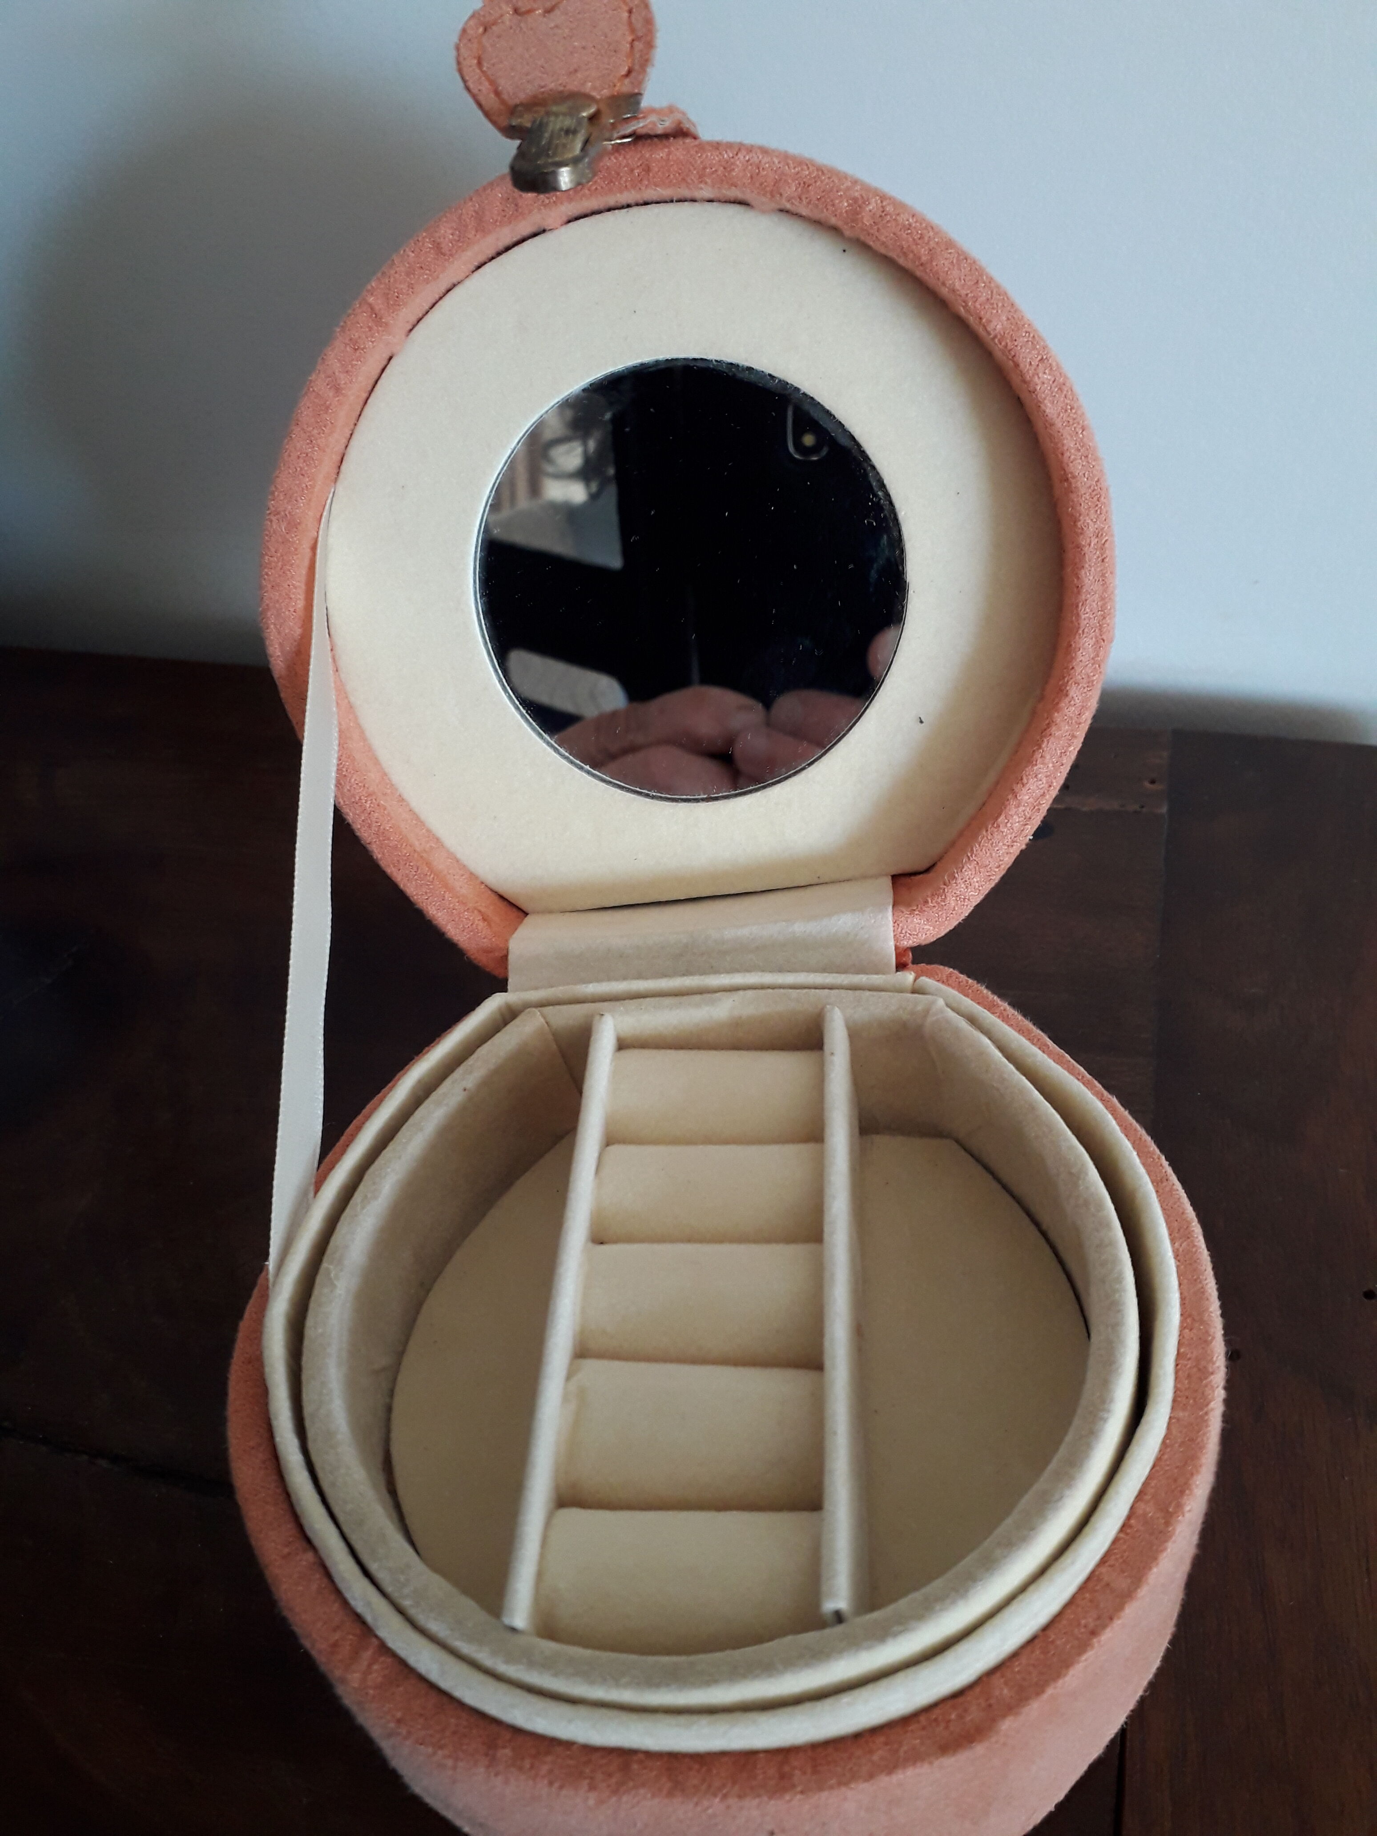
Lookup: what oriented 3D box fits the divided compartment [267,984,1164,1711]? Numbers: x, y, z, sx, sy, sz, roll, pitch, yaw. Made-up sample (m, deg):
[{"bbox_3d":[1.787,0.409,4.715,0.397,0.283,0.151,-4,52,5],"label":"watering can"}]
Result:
[{"bbox_3d":[0.004,0.056,0.181,0.108,0.036,0.100,-2,42,6],"label":"divided compartment"}]

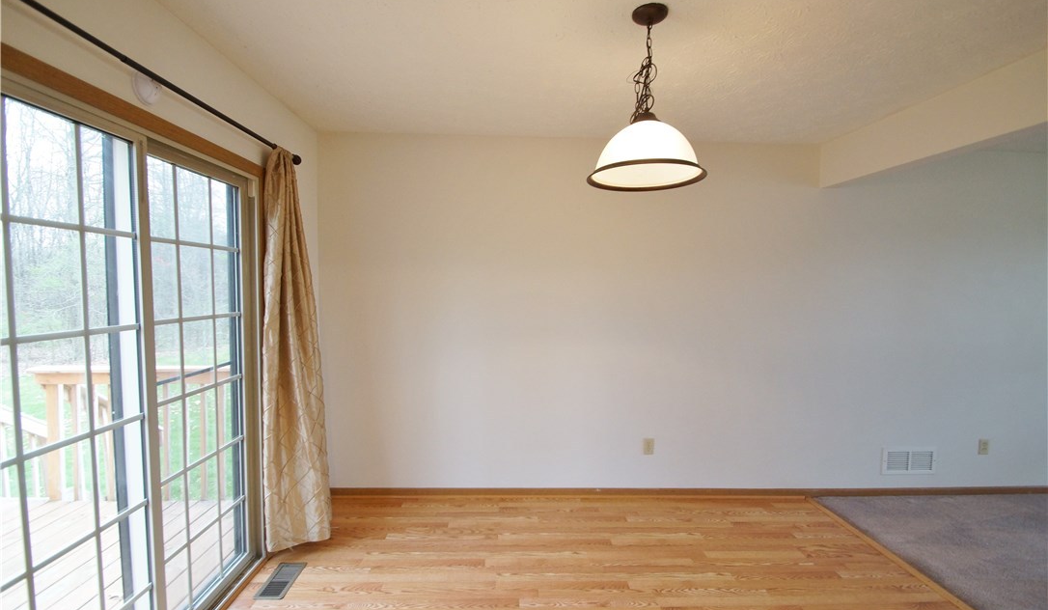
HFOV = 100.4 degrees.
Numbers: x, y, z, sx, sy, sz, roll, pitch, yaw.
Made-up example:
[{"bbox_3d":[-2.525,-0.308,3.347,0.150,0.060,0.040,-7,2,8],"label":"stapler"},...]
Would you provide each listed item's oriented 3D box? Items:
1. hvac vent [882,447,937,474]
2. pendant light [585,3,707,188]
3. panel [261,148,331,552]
[{"bbox_3d":[2.750,1.118,3.107,0.395,0.195,0.020,1,3,-3],"label":"hvac vent"},{"bbox_3d":[0.444,-0.741,1.566,0.416,0.590,0.416,1,3,-3],"label":"pendant light"},{"bbox_3d":[-1.204,0.266,2.331,0.240,2.120,0.340,1,3,-3],"label":"panel"}]

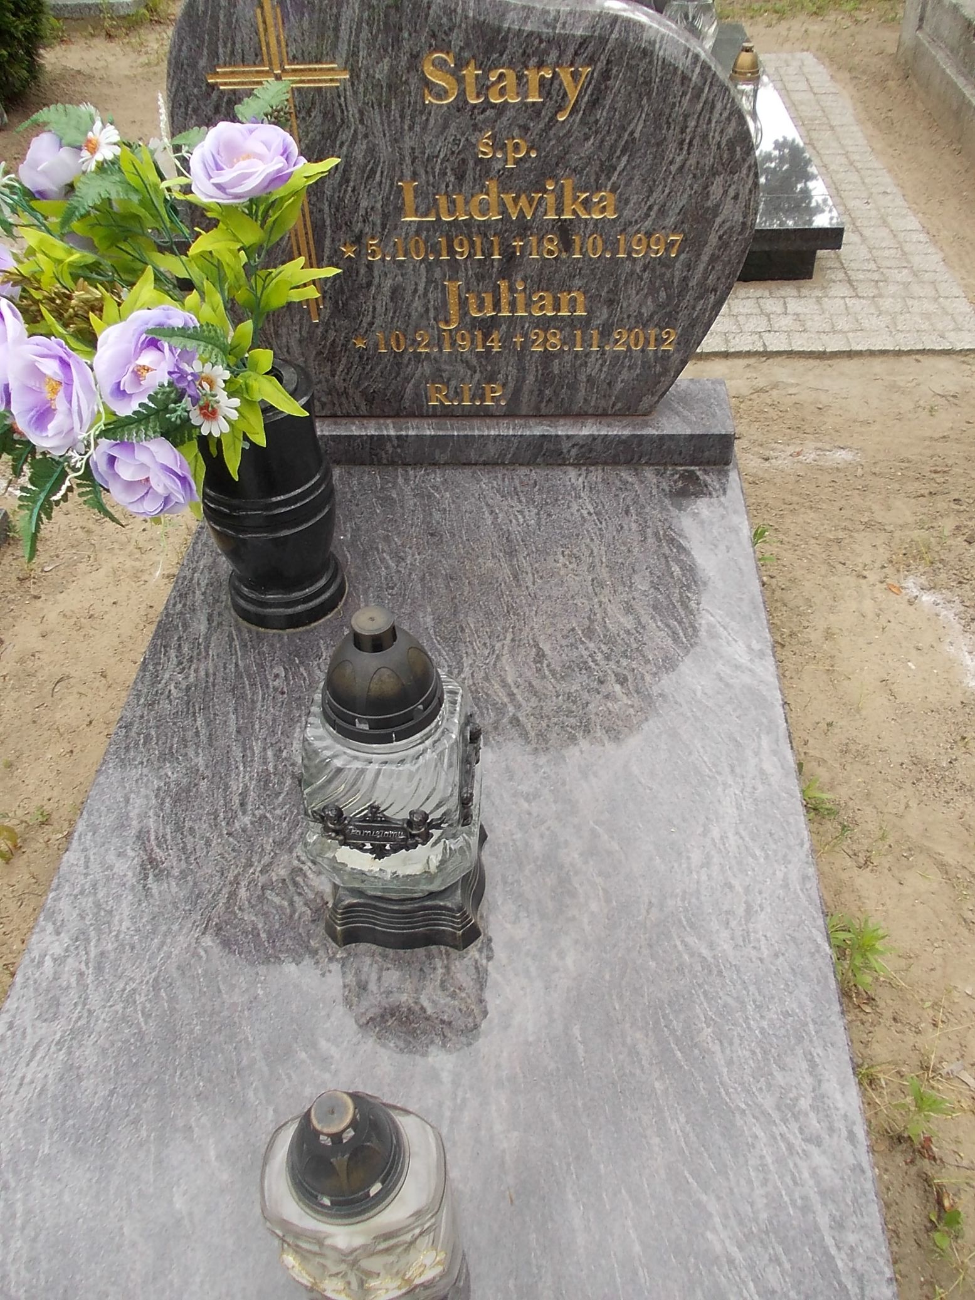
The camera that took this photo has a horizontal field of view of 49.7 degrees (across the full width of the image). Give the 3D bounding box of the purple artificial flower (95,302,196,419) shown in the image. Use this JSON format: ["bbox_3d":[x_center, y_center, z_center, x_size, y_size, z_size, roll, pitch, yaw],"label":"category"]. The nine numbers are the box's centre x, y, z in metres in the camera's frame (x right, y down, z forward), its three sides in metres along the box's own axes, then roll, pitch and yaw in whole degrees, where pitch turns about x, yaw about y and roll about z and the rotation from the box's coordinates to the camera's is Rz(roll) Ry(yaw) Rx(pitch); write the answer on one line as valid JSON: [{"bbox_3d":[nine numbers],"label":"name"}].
[{"bbox_3d":[-0.361,-0.304,1.110,0.108,0.113,0.065,-6,11,-10],"label":"purple artificial flower"}]

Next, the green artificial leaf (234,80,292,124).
[{"bbox_3d":[-0.241,-0.589,1.131,0.059,0.048,0.027,1,21,2],"label":"green artificial leaf"}]

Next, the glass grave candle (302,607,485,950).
[{"bbox_3d":[-0.087,0.110,0.980,0.166,0.385,0.166,0,44,2],"label":"glass grave candle"}]

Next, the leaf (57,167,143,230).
[{"bbox_3d":[-0.415,-0.484,1.130,0.095,0.052,0.032,-26,18,-8],"label":"leaf"}]

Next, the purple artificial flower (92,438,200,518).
[{"bbox_3d":[-0.360,-0.182,1.100,0.108,0.090,0.060,8,28,-20],"label":"purple artificial flower"}]

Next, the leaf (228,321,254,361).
[{"bbox_3d":[-0.272,-0.342,1.160,0.027,0.046,0.016,20,16,-18],"label":"leaf"}]

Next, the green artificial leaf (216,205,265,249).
[{"bbox_3d":[-0.258,-0.443,1.100,0.030,0.058,0.018,-49,14,9],"label":"green artificial leaf"}]

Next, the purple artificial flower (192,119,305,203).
[{"bbox_3d":[-0.249,-0.504,1.090,0.118,0.060,0.100,-11,70,-8],"label":"purple artificial flower"}]

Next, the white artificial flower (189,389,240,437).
[{"bbox_3d":[-0.290,-0.253,1.120,0.055,0.053,0.022,-16,22,-12],"label":"white artificial flower"}]

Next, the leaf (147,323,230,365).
[{"bbox_3d":[-0.316,-0.323,1.110,0.090,0.025,0.036,18,76,-20],"label":"leaf"}]

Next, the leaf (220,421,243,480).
[{"bbox_3d":[-0.280,-0.222,1.154,0.026,0.076,0.033,0,44,2],"label":"leaf"}]

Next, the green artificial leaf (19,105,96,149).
[{"bbox_3d":[-0.473,-0.577,1.159,0.084,0.048,0.030,1,21,2],"label":"green artificial leaf"}]

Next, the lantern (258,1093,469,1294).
[{"bbox_3d":[-0.091,0.390,0.749,0.138,0.304,0.138,0,44,2],"label":"lantern"}]

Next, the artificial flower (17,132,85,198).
[{"bbox_3d":[-0.482,-0.541,1.170,0.080,0.070,0.080,-23,25,-8],"label":"artificial flower"}]

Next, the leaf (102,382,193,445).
[{"bbox_3d":[-0.348,-0.244,1.080,0.098,0.052,0.028,-26,15,-11],"label":"leaf"}]

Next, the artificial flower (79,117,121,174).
[{"bbox_3d":[-0.419,-0.547,1.140,0.053,0.053,0.021,9,15,37],"label":"artificial flower"}]

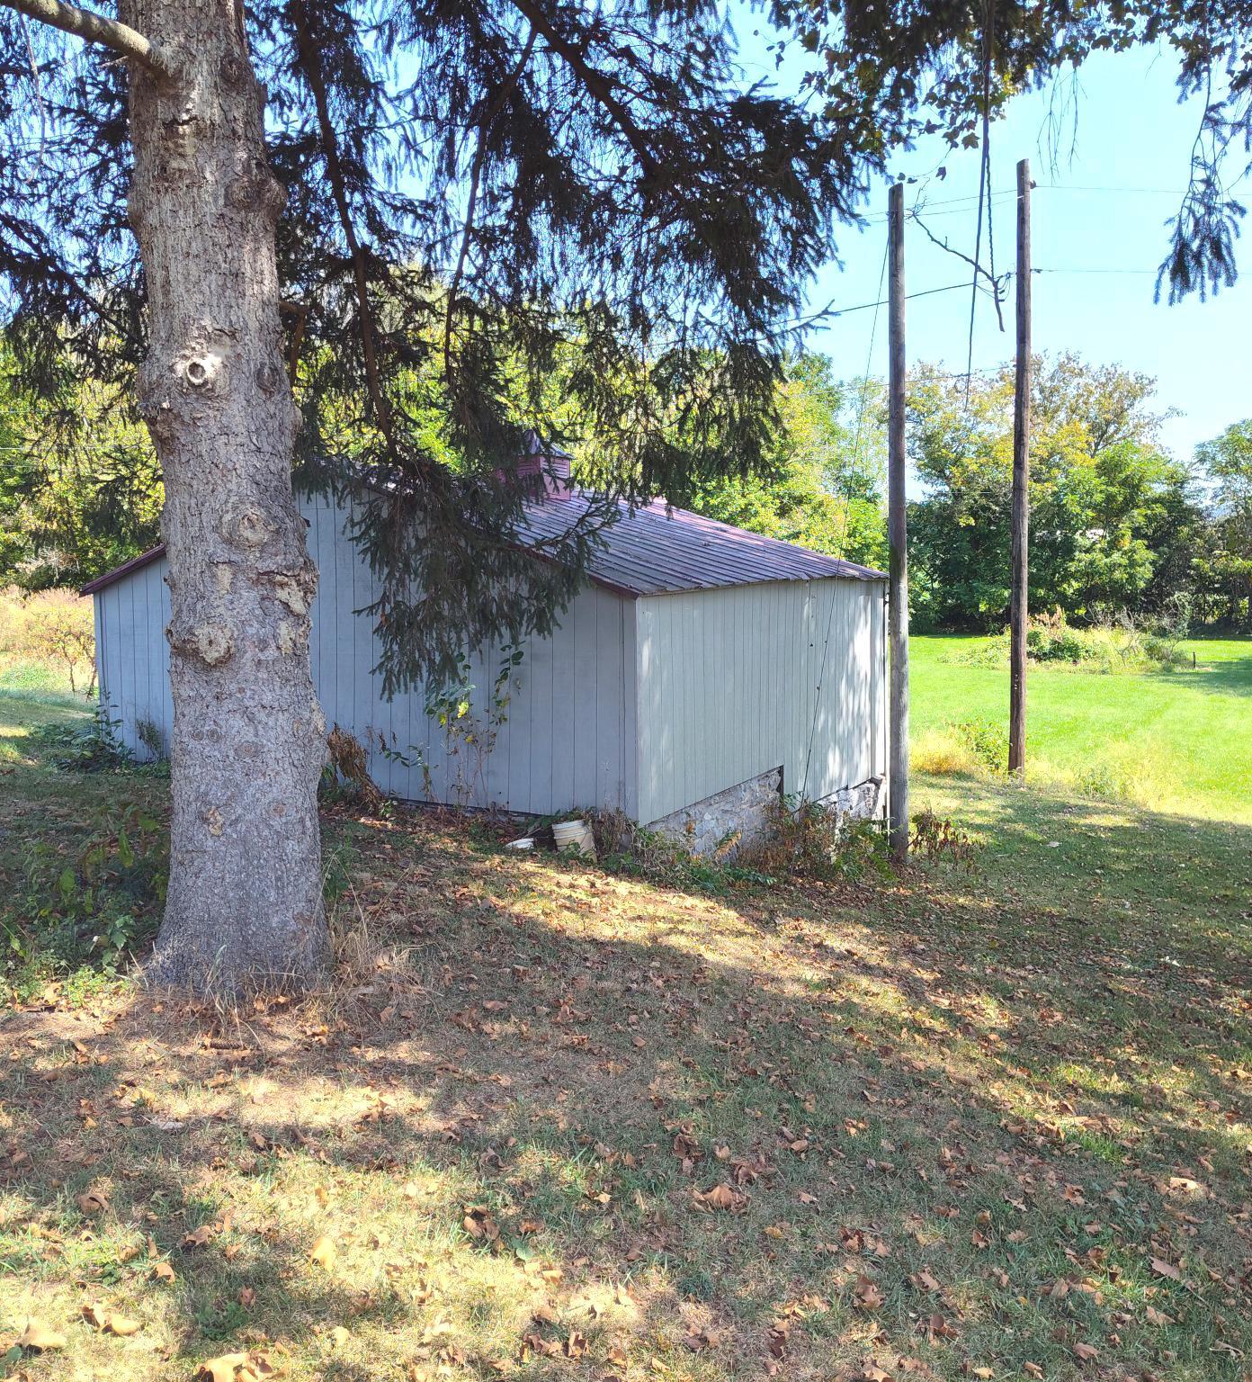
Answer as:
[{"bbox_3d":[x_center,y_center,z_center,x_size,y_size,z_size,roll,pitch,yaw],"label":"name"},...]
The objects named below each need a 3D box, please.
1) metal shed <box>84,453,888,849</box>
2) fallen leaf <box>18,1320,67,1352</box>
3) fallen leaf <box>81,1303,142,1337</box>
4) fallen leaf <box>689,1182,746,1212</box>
[{"bbox_3d":[-1.139,-0.454,13.721,6.520,3.947,6.488,4,7,29],"label":"metal shed"},{"bbox_3d":[-1.200,1.325,2.517,0.100,0.035,0.070,0,6,0],"label":"fallen leaf"},{"bbox_3d":[-1.086,1.326,2.584,0.125,0.040,0.075,0,6,0],"label":"fallen leaf"},{"bbox_3d":[0.253,1.378,3.330,0.153,0.042,0.090,0,6,0],"label":"fallen leaf"}]

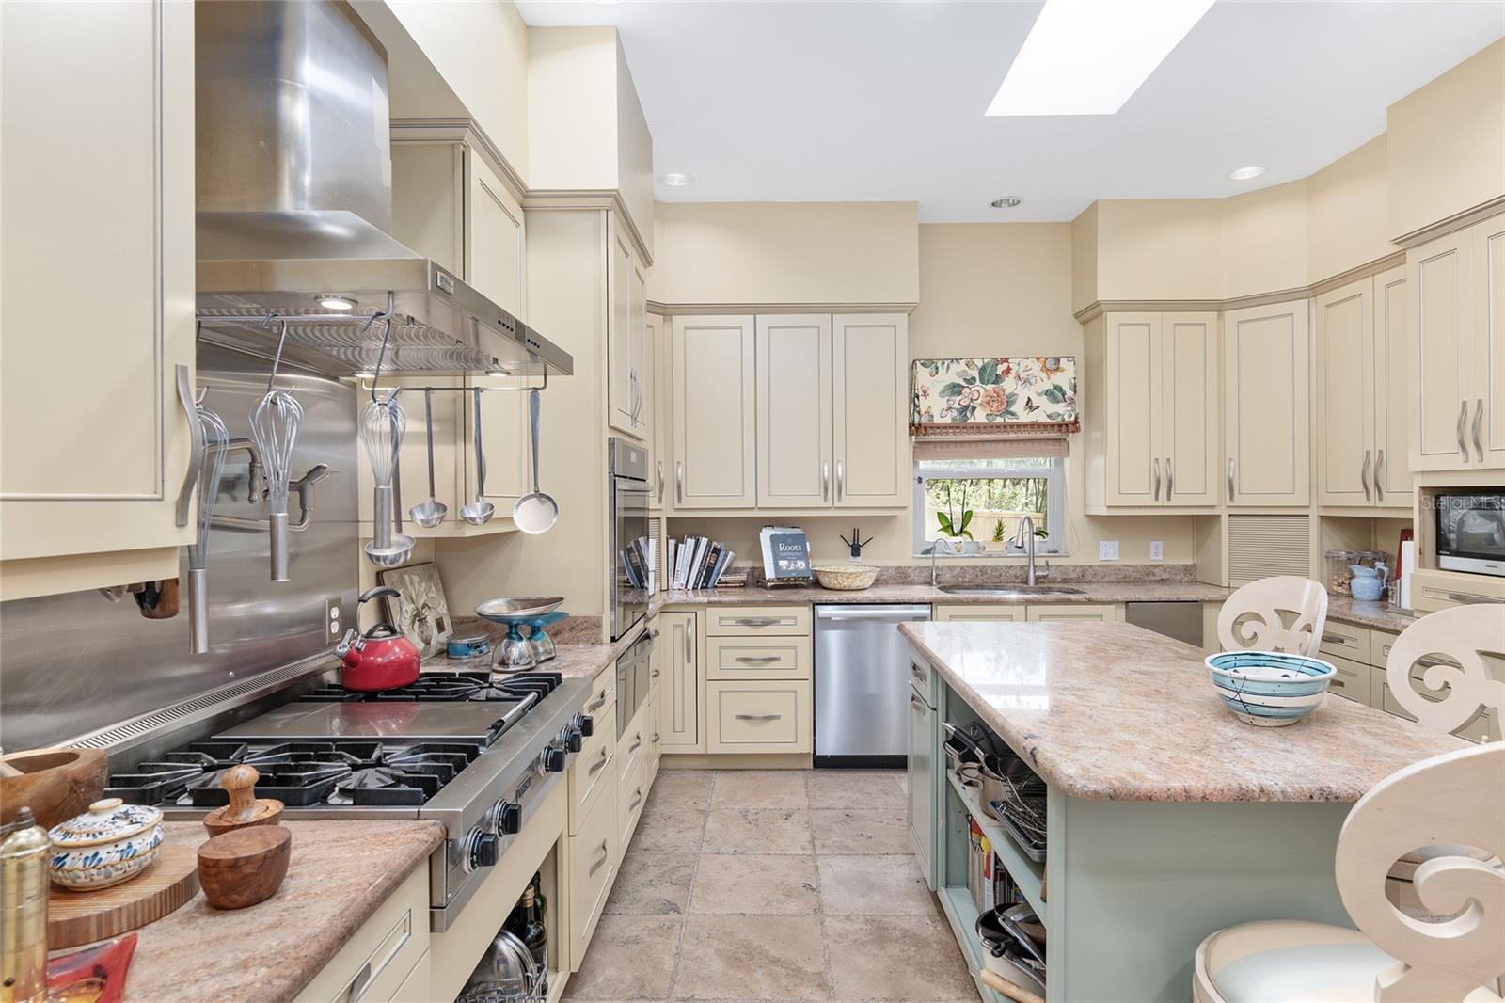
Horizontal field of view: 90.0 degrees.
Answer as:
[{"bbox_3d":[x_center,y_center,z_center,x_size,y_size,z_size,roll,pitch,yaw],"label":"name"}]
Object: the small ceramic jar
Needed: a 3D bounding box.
[{"bbox_3d":[-0.829,0.437,0.969,0.119,0.096,0.119,0,0,1],"label":"small ceramic jar"}]

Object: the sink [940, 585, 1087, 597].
[{"bbox_3d":[1.386,0.573,4.033,0.780,0.200,0.420,0,0,1],"label":"sink"}]

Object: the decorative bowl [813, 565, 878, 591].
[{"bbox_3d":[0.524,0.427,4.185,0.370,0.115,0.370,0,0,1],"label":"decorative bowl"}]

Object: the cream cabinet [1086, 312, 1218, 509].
[{"bbox_3d":[2.248,-0.490,4.266,0.620,1.100,0.330,0,0,1],"label":"cream cabinet"}]

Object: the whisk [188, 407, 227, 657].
[{"bbox_3d":[-0.943,0.047,1.287,0.080,0.429,0.080,0,0,1],"label":"whisk"}]

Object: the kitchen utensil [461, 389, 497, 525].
[{"bbox_3d":[-0.760,-0.121,2.082,0.089,0.379,0.095,0,0,-1],"label":"kitchen utensil"}]

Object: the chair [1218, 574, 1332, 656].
[{"bbox_3d":[1.697,0.835,2.678,0.500,1.125,0.470,0,0,-20],"label":"chair"}]

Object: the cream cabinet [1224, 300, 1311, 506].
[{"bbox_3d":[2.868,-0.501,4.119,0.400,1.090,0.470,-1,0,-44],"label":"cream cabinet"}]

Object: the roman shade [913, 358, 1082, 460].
[{"bbox_3d":[1.412,-0.545,4.397,0.965,0.589,0.110,0,0,1],"label":"roman shade"}]

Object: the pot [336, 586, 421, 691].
[{"bbox_3d":[-0.988,0.355,1.978,0.187,0.256,0.217,0,0,31],"label":"pot"}]

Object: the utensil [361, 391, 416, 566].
[{"bbox_3d":[-0.600,-0.037,1.224,0.073,0.268,0.070,0,0,1],"label":"utensil"}]

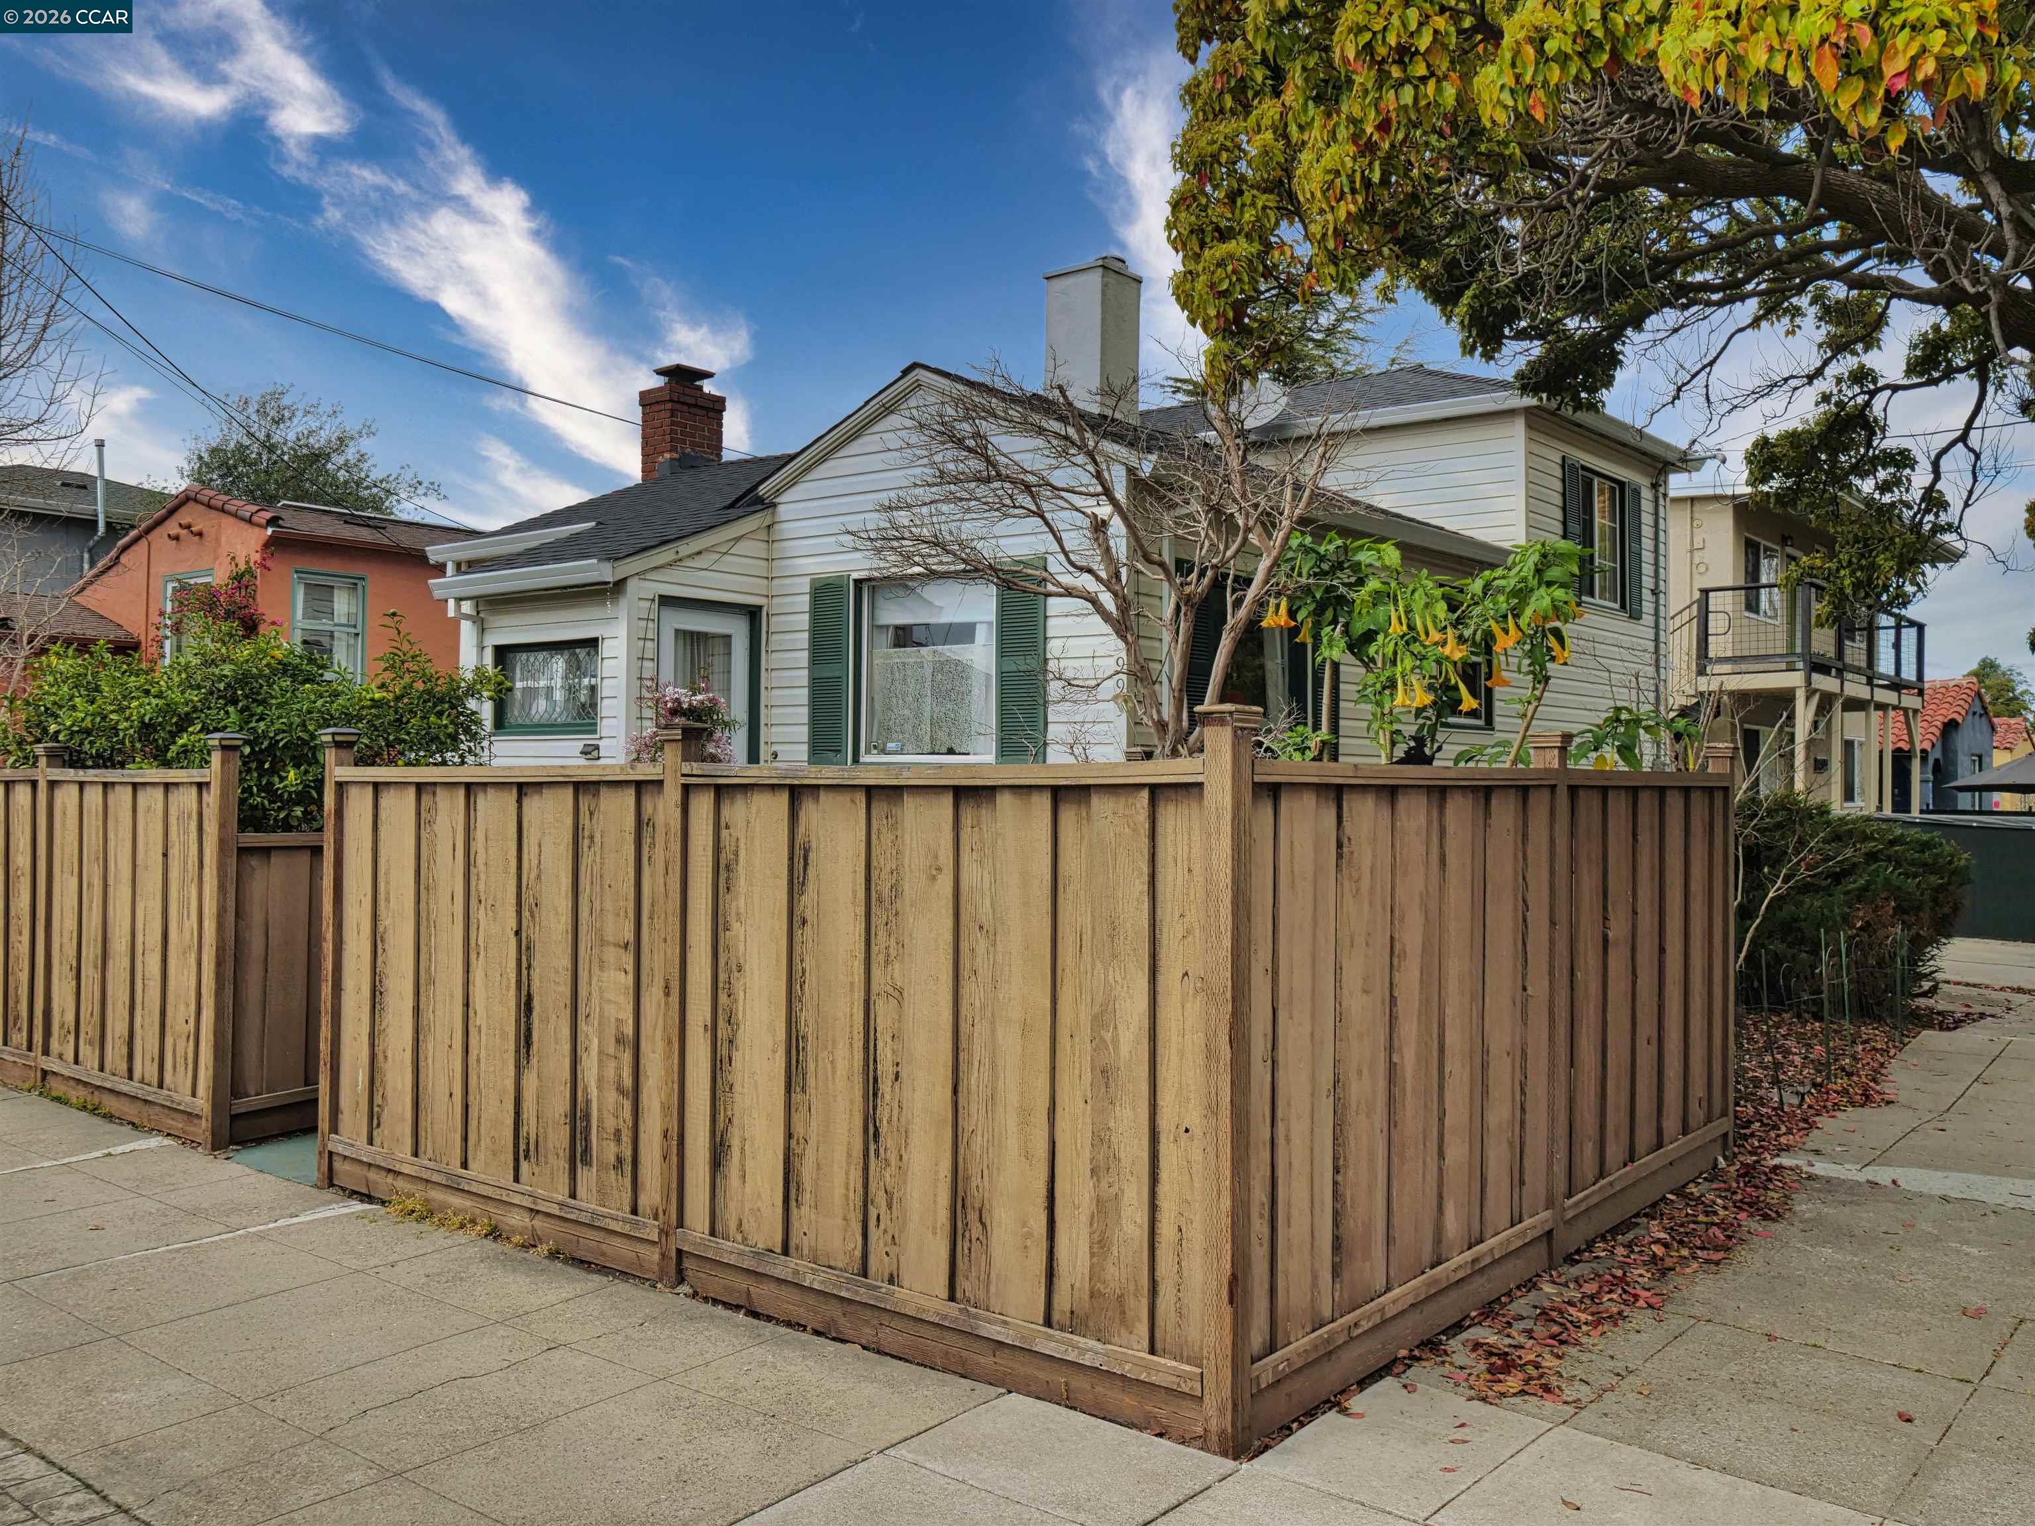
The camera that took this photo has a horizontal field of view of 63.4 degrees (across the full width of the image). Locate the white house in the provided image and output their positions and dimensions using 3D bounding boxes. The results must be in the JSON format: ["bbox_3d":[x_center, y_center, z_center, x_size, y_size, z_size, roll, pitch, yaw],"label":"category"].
[{"bbox_3d":[0.694,-1.347,15.719,7.952,6.274,11.872,0,-1,40],"label":"white house"}]

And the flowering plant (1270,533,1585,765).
[{"bbox_3d":[1.839,0.346,7.395,1.200,2.670,1.200,0,-1,40],"label":"flowering plant"}]

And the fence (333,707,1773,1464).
[{"bbox_3d":[0.188,0.813,6.895,4.269,1.806,4.236,0,-1,40],"label":"fence"}]

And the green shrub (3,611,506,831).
[{"bbox_3d":[-4.451,0.435,9.763,2.900,2.600,1.800,0,-1,40],"label":"green shrub"}]

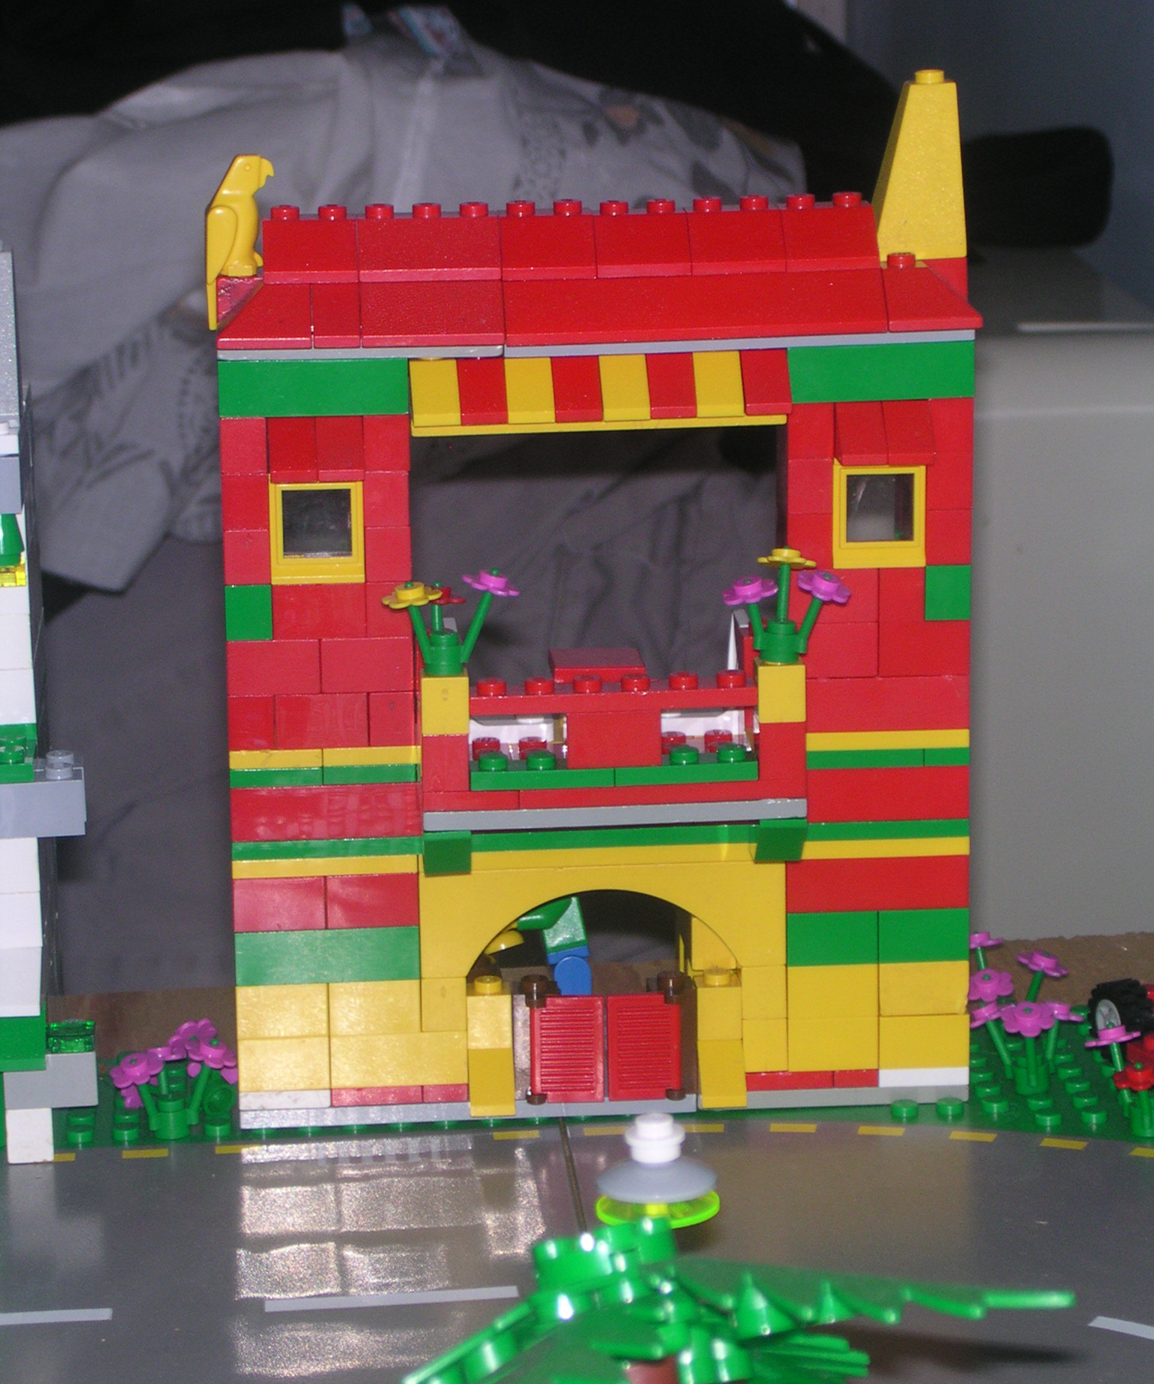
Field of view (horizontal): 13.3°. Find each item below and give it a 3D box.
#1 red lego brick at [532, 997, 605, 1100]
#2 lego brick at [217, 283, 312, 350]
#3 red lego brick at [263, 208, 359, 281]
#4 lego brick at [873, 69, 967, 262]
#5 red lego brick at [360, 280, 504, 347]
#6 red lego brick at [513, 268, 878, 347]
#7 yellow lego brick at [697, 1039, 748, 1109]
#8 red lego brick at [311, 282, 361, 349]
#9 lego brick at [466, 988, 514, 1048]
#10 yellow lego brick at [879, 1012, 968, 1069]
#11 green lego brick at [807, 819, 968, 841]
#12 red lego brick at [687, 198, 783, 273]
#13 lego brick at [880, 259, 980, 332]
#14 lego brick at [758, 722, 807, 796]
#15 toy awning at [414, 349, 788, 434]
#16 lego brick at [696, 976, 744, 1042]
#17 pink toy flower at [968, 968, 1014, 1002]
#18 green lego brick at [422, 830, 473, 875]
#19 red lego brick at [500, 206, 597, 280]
[{"bbox_3d":[-0.002,0.062,0.859,0.013,0.019,0.004,-2,13,-5],"label":"red lego brick"},{"bbox_3d":[-0.052,-0.064,0.827,0.016,0.010,0.016,-2,13,-5],"label":"lego brick"},{"bbox_3d":[-0.045,-0.076,0.833,0.016,0.011,0.016,-2,13,-5],"label":"red lego brick"},{"bbox_3d":[0.058,-0.090,0.847,0.016,0.030,0.016,-2,13,-5],"label":"lego brick"},{"bbox_3d":[-0.025,-0.065,0.831,0.024,0.011,0.016,-2,12,-4],"label":"red lego brick"},{"bbox_3d":[0.019,-0.066,0.833,0.064,0.010,0.016,-2,13,-5],"label":"red lego brick"},{"bbox_3d":[0.025,0.066,0.862,0.008,0.010,0.016,-2,12,-5],"label":"yellow lego brick"},{"bbox_3d":[-0.040,-0.064,0.827,0.008,0.010,0.015,-2,13,-5],"label":"red lego brick"},{"bbox_3d":[-0.015,0.057,0.860,0.008,0.010,0.008,-2,12,-5],"label":"lego brick"},{"bbox_3d":[0.061,0.061,0.868,0.016,0.010,0.008,-2,12,-5],"label":"yellow lego brick"},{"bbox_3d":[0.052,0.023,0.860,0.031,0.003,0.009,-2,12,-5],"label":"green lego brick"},{"bbox_3d":[0.027,-0.078,0.841,0.016,0.011,0.016,-2,12,-5],"label":"red lego brick"},{"bbox_3d":[0.059,-0.068,0.836,0.016,0.011,0.016,-2,13,-5],"label":"lego brick"},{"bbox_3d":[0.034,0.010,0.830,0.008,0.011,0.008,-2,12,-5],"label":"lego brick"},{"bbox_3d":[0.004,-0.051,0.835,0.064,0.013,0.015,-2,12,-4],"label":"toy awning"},{"bbox_3d":[0.025,0.055,0.864,0.008,0.011,0.008,-2,12,-5],"label":"lego brick"},{"bbox_3d":[0.074,0.053,0.891,0.010,0.003,0.010,-2,38,-5],"label":"pink toy flower"},{"bbox_3d":[-0.022,0.026,0.833,0.008,0.010,0.016,-2,12,-5],"label":"green lego brick"},{"bbox_3d":[-0.005,-0.077,0.836,0.016,0.011,0.016,-2,13,-5],"label":"red lego brick"}]

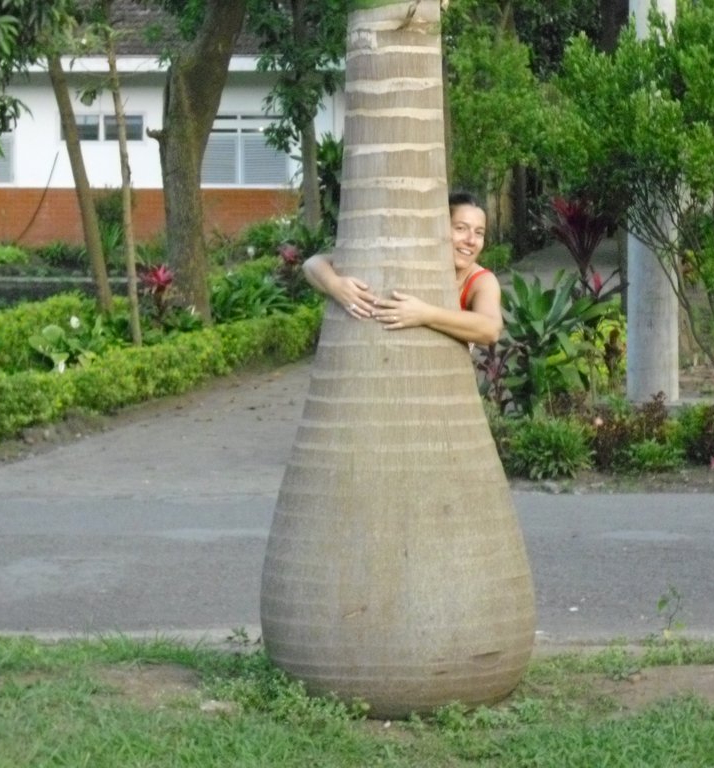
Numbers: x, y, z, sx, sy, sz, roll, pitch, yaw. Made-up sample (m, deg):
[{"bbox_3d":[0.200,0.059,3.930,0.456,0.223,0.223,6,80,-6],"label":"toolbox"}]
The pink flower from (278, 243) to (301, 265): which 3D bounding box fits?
[{"bbox_3d":[-0.636,-1.230,31.500,0.226,0.207,0.220,0,4,0],"label":"pink flower"}]

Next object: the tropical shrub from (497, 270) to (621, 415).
[{"bbox_3d":[1.302,-0.267,21.500,0.798,0.926,0.750,0,4,0],"label":"tropical shrub"}]

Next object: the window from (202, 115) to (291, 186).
[{"bbox_3d":[-1.835,-3.758,53.800,1.561,1.159,0.100,1,4,8],"label":"window"}]

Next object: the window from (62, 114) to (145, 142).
[{"bbox_3d":[-4.110,-4.143,54.200,1.362,0.454,0.100,1,4,8],"label":"window"}]

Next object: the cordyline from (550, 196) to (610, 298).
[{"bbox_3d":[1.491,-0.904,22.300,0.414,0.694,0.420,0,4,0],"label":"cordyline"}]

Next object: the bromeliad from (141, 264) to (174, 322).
[{"bbox_3d":[-1.552,-0.696,26.000,0.249,0.467,0.260,0,4,0],"label":"bromeliad"}]

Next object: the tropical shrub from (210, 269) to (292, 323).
[{"bbox_3d":[-0.908,-0.729,28.500,0.699,0.512,0.680,0,4,0],"label":"tropical shrub"}]

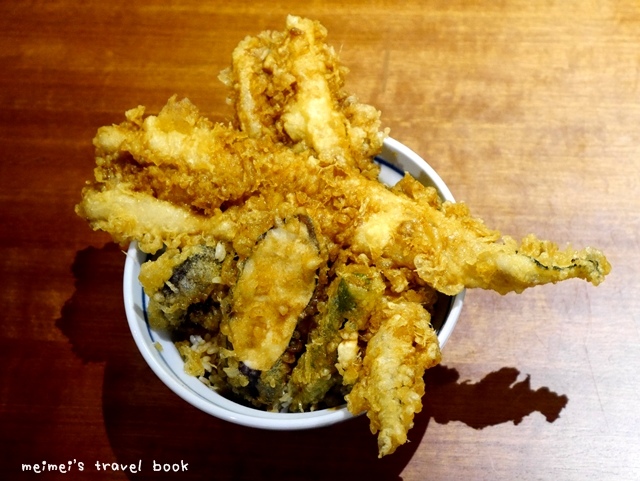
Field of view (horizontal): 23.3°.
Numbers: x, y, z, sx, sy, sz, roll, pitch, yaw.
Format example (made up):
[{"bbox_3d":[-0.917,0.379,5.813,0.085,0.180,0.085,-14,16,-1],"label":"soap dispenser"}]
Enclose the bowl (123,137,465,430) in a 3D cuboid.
[{"bbox_3d":[-0.006,0.030,0.724,0.155,0.076,0.155,-4,61,7],"label":"bowl"}]

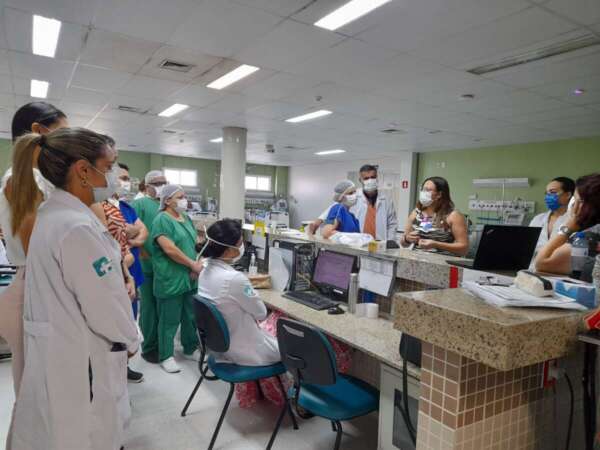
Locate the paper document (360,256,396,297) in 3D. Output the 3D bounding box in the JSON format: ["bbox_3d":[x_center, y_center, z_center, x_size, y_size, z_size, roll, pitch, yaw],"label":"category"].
[{"bbox_3d":[0.466,0.316,2.707,0.020,0.210,0.290,1,3,-31],"label":"paper document"}]

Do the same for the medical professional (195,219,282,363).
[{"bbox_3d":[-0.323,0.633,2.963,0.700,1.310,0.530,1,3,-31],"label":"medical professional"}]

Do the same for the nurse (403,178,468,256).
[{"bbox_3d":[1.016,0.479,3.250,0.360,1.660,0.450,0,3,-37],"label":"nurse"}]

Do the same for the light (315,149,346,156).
[{"bbox_3d":[0.822,-2.027,12.076,0.230,0.070,1.220,1,3,-31],"label":"light"}]

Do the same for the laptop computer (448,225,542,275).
[{"bbox_3d":[1.131,0.122,2.548,0.368,0.253,0.338,2,2,-13],"label":"laptop computer"}]

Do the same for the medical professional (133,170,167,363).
[{"bbox_3d":[-1.323,0.366,3.978,0.340,1.730,0.520,3,3,6],"label":"medical professional"}]

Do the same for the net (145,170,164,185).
[{"bbox_3d":[-1.298,-0.423,3.880,0.200,0.135,0.170,3,2,22],"label":"net"}]

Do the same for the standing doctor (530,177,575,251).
[{"bbox_3d":[1.733,0.517,2.850,0.320,1.670,0.470,0,3,-38],"label":"standing doctor"}]

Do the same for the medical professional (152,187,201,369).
[{"bbox_3d":[-1.053,0.434,3.710,0.350,1.560,0.450,3,2,21],"label":"medical professional"}]

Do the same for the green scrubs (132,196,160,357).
[{"bbox_3d":[-1.327,0.471,3.984,0.320,1.420,0.500,3,3,6],"label":"green scrubs"}]

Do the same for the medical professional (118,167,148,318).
[{"bbox_3d":[-1.362,0.375,3.270,0.350,1.690,0.470,3,2,18],"label":"medical professional"}]

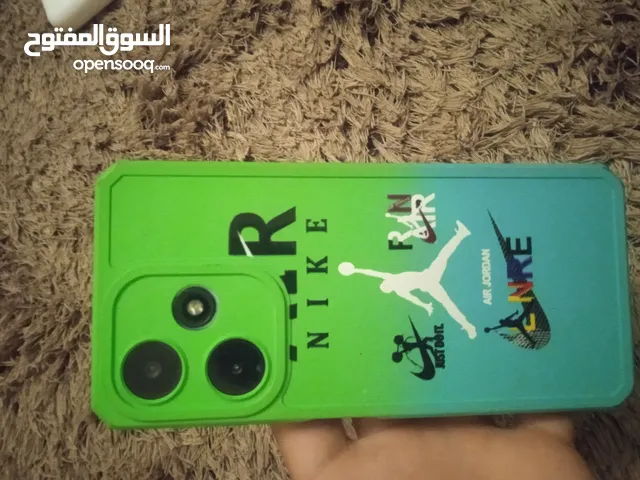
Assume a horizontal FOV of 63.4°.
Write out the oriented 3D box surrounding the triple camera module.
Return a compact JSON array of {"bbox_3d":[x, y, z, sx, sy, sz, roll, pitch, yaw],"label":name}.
[{"bbox_3d":[-0.038,0.031,0.155,0.042,0.005,0.034,0,86,-6],"label":"triple camera module"}]

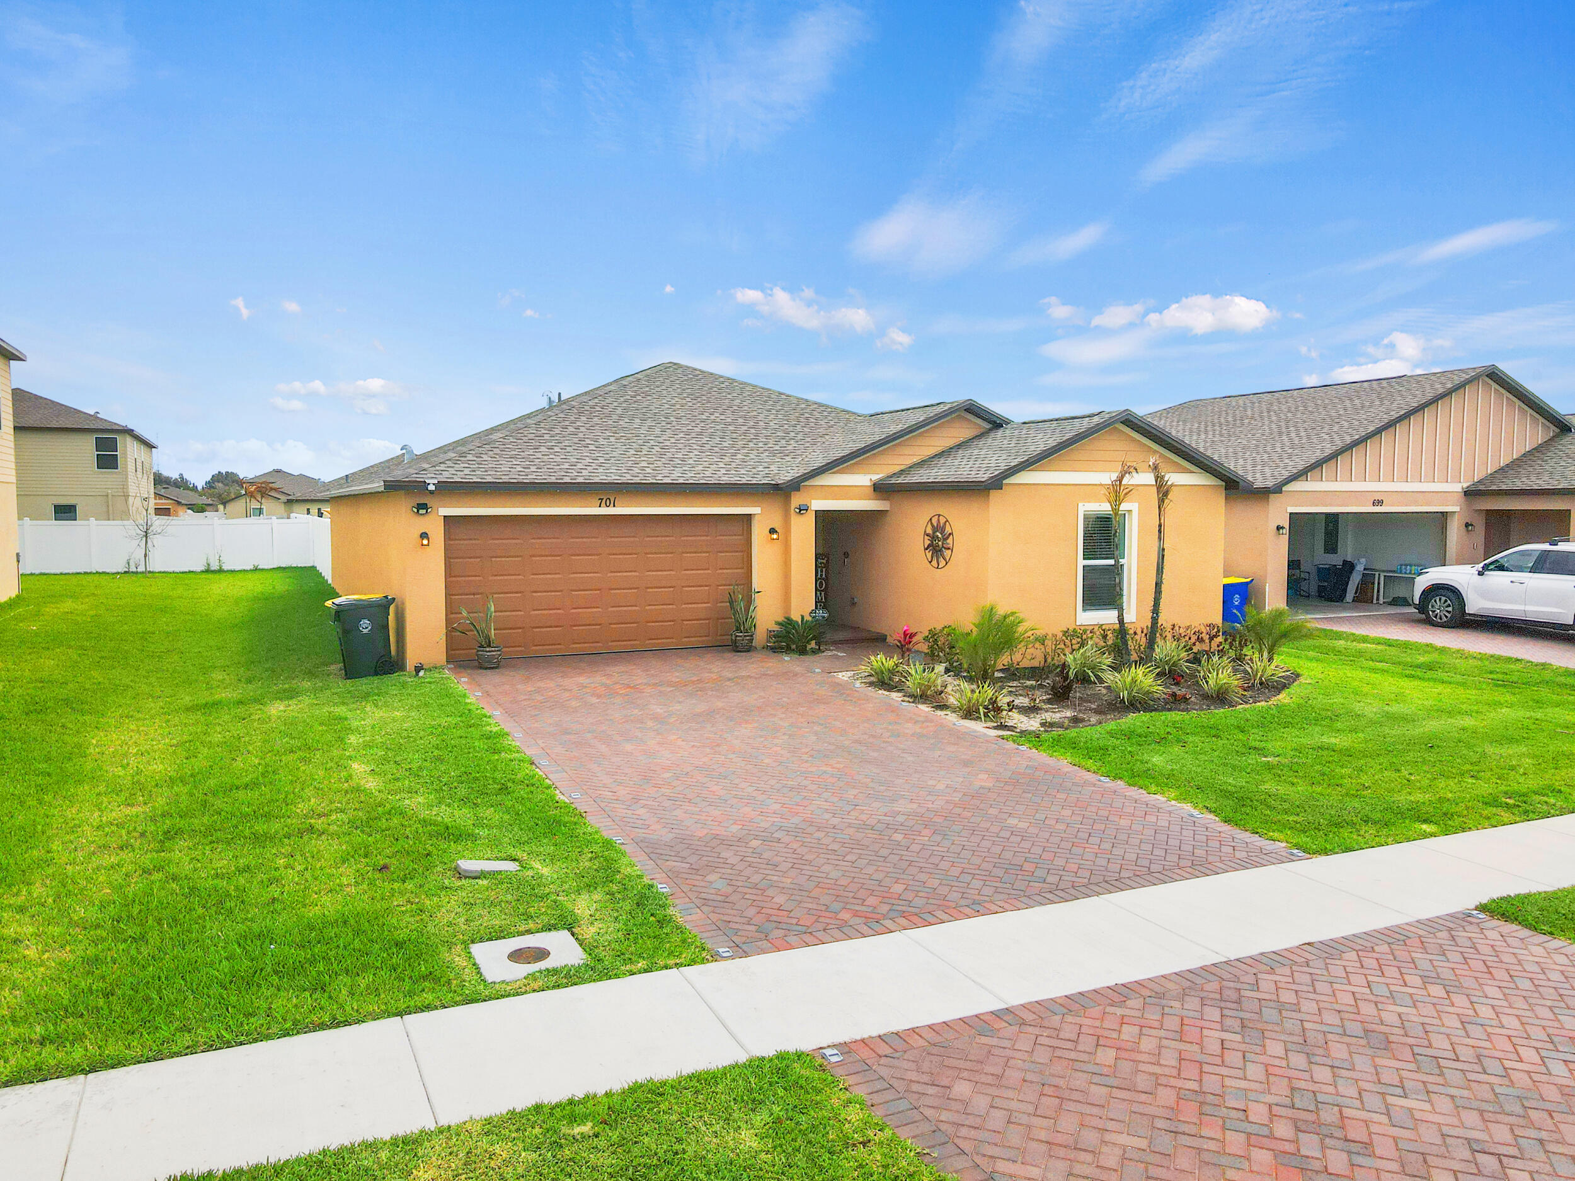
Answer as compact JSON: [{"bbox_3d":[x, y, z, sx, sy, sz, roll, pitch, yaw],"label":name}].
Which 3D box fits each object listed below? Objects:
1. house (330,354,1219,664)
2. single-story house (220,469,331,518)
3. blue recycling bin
[{"bbox_3d":[-2.516,-2.177,23.769,12.900,5.500,19.600,-2,5,-25],"label":"house"},{"bbox_3d":[-39.430,-7.102,88.333,13.000,5.400,16.500,-2,5,-25],"label":"single-story house"},{"bbox_3d":[8.905,0.312,21.981,0.850,1.080,0.660,-3,5,-34],"label":"blue recycling bin"}]

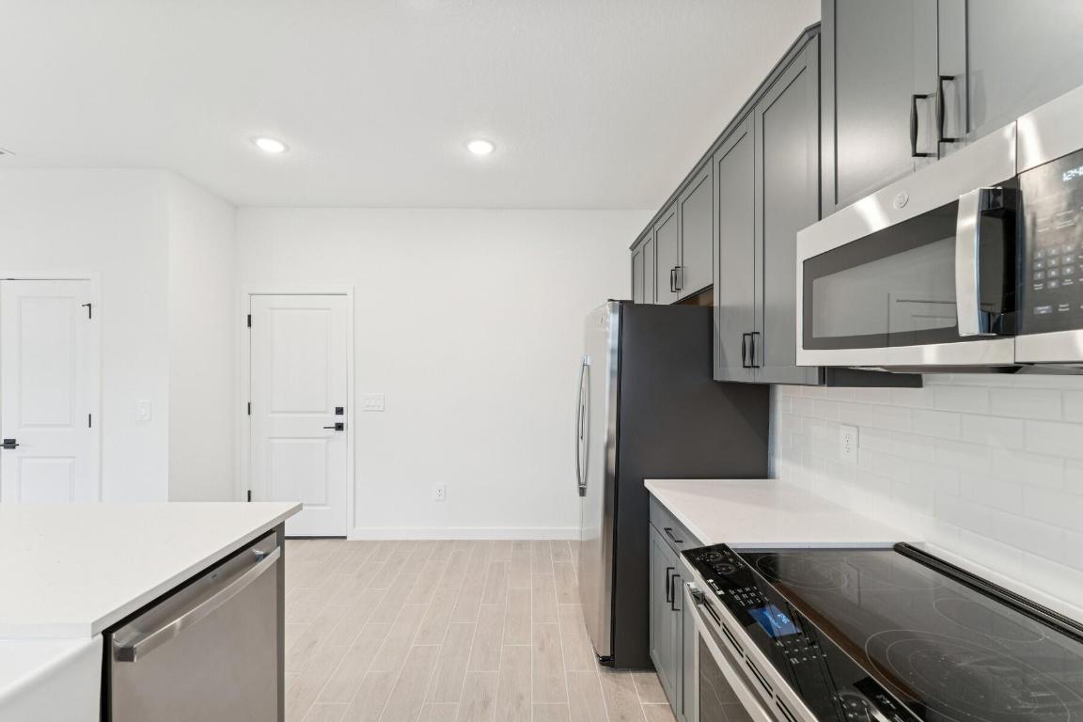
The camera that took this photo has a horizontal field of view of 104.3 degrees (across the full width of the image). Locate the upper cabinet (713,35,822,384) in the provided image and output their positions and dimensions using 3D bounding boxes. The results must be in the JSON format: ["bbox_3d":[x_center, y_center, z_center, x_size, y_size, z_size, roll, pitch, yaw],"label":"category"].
[{"bbox_3d":[0.994,-0.442,1.637,0.335,1.070,0.755,0,-1,-1],"label":"upper cabinet"}]

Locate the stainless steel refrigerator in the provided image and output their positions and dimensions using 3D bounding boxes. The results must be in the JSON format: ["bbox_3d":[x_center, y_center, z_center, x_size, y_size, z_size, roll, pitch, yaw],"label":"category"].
[{"bbox_3d":[0.649,0.609,2.485,0.885,1.775,0.910,1,-1,-1],"label":"stainless steel refrigerator"}]

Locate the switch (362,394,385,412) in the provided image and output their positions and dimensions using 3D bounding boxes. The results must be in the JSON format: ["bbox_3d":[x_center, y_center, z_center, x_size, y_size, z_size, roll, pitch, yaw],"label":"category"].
[{"bbox_3d":[-1.414,0.348,3.550,0.172,0.127,0.015,0,-1,0],"label":"switch"}]

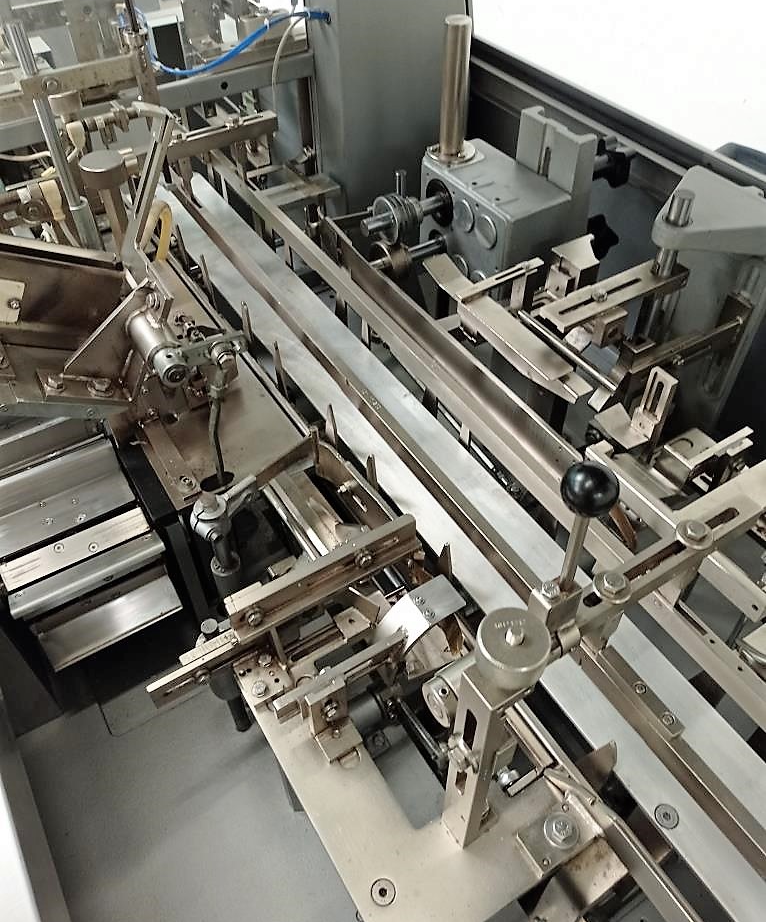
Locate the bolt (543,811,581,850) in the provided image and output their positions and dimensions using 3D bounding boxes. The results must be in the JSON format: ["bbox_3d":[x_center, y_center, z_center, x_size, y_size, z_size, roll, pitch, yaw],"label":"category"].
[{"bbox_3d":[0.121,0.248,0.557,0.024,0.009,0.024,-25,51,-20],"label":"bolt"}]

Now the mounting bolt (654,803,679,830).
[{"bbox_3d":[0.190,0.239,0.554,0.016,0.005,0.016,-1,47,1],"label":"mounting bolt"}]

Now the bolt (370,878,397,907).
[{"bbox_3d":[0.000,0.285,0.545,0.016,0.005,0.016,-1,47,1],"label":"bolt"}]

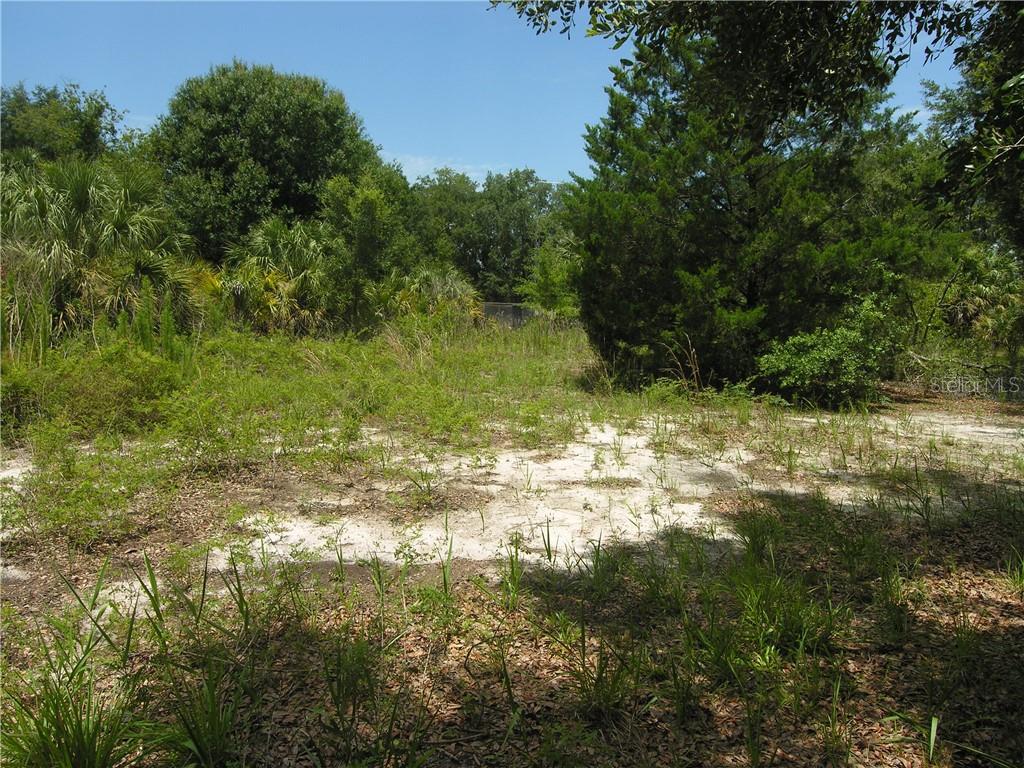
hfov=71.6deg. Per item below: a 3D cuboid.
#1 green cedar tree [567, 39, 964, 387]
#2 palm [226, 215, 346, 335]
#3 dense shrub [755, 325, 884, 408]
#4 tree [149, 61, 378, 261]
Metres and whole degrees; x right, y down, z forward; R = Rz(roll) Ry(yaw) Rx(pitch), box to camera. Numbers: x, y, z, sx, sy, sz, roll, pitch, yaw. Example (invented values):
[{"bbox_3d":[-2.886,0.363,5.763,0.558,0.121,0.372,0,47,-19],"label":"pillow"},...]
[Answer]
[{"bbox_3d":[4.718,-3.151,13.214,7.410,6.230,5.800,0,7,0],"label":"green cedar tree"},{"bbox_3d":[-6.819,-3.099,21.281,3.600,3.760,3.400,0,7,0],"label":"palm"},{"bbox_3d":[4.681,-0.315,10.842,1.890,1.180,1.600,0,7,0],"label":"dense shrub"},{"bbox_3d":[-10.800,-7.950,31.000,9.600,11.800,8.800,0,7,0],"label":"tree"}]

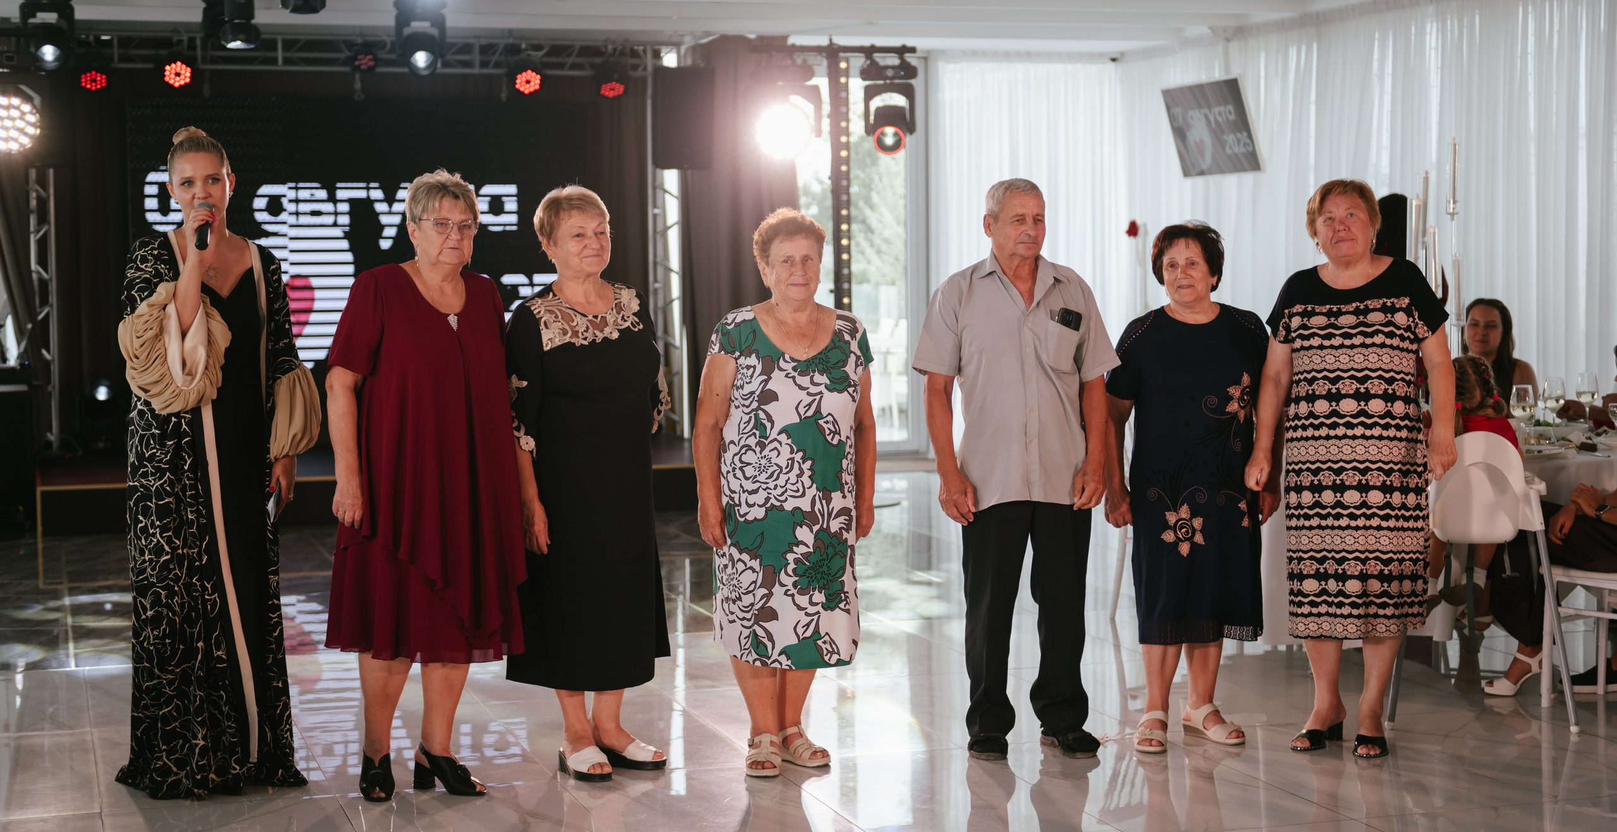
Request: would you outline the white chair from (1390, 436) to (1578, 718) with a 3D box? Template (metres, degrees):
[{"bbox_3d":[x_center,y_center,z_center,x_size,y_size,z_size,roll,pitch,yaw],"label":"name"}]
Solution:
[{"bbox_3d":[2.087,0.477,7.660,0.570,0.900,0.610,0,4,14],"label":"white chair"}]

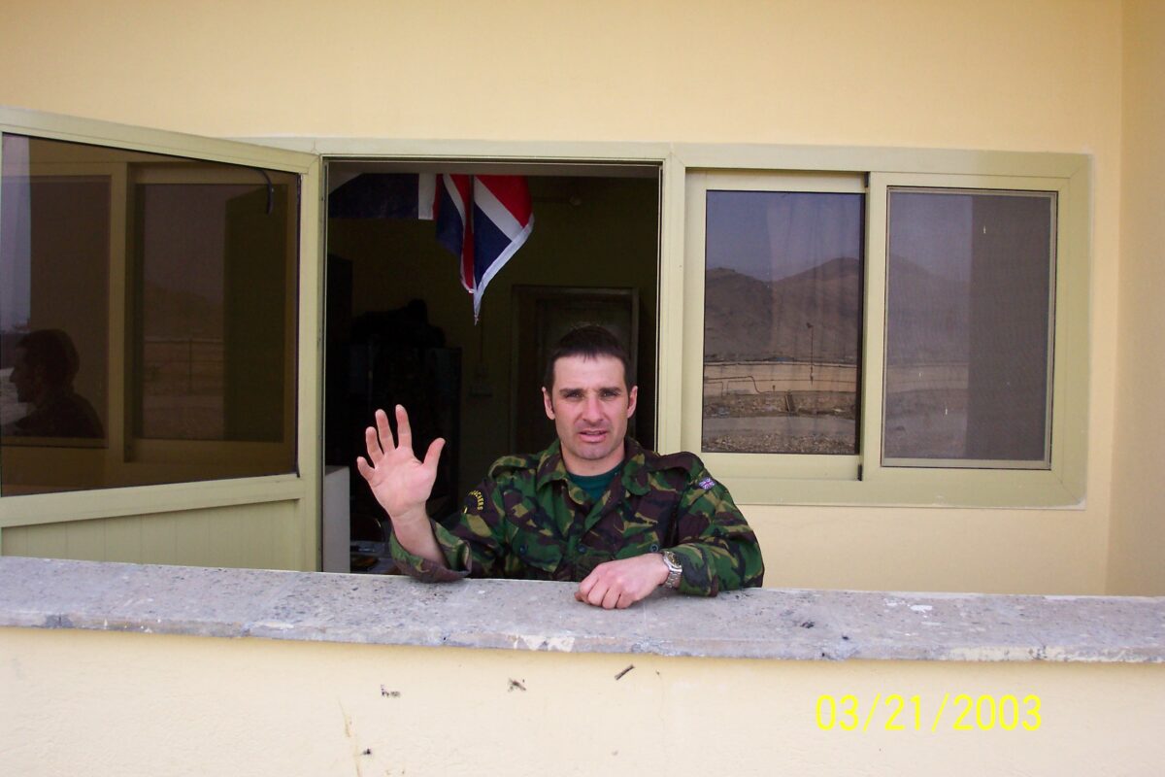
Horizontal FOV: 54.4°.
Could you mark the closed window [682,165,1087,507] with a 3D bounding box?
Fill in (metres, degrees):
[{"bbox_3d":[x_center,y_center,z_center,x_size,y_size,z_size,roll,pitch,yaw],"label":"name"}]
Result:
[{"bbox_3d":[0.828,-0.167,3.197,1.148,0.995,0.100,1,2,2],"label":"closed window"}]

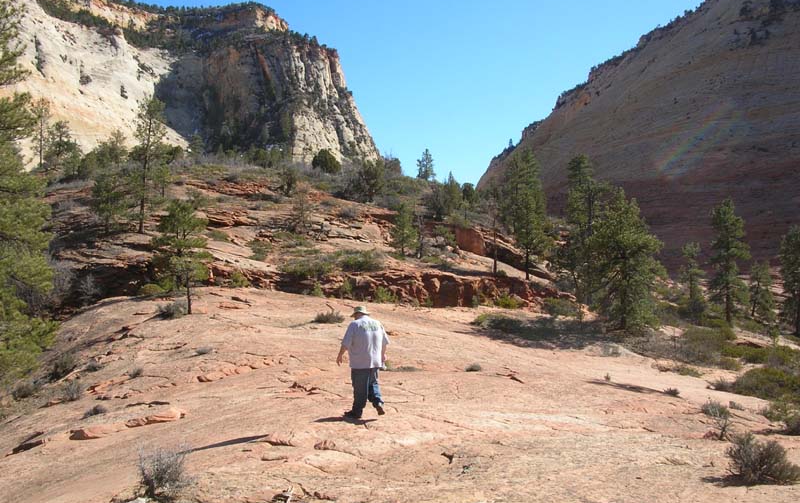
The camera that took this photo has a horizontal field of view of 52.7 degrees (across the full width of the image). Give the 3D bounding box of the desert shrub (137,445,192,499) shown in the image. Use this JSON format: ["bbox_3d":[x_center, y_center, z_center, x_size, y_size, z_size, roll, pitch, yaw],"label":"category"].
[{"bbox_3d":[-2.127,1.987,7.300,0.491,0.478,0.480,0,-3,0],"label":"desert shrub"}]

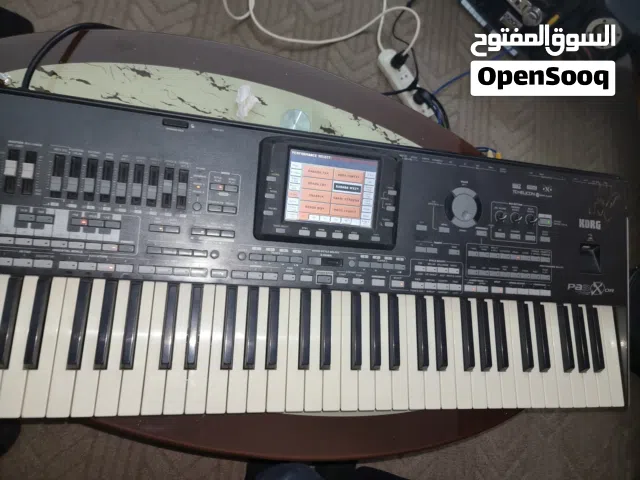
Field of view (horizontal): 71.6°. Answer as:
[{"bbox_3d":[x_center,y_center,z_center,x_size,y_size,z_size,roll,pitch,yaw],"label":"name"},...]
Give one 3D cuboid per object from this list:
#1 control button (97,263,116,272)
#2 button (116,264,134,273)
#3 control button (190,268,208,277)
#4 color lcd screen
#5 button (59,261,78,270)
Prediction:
[{"bbox_3d":[-0.237,0.031,0.495,0.018,0.005,0.008,5,85,-14],"label":"control button"},{"bbox_3d":[-0.219,0.032,0.499,0.018,0.005,0.008,5,85,-14],"label":"button"},{"bbox_3d":[-0.141,0.038,0.520,0.019,0.005,0.009,5,85,-14],"label":"control button"},{"bbox_3d":[0.015,-0.063,0.562,0.117,0.008,0.088,5,93,-14],"label":"color lcd screen"},{"bbox_3d":[-0.274,0.028,0.485,0.018,0.005,0.008,5,85,-14],"label":"button"}]

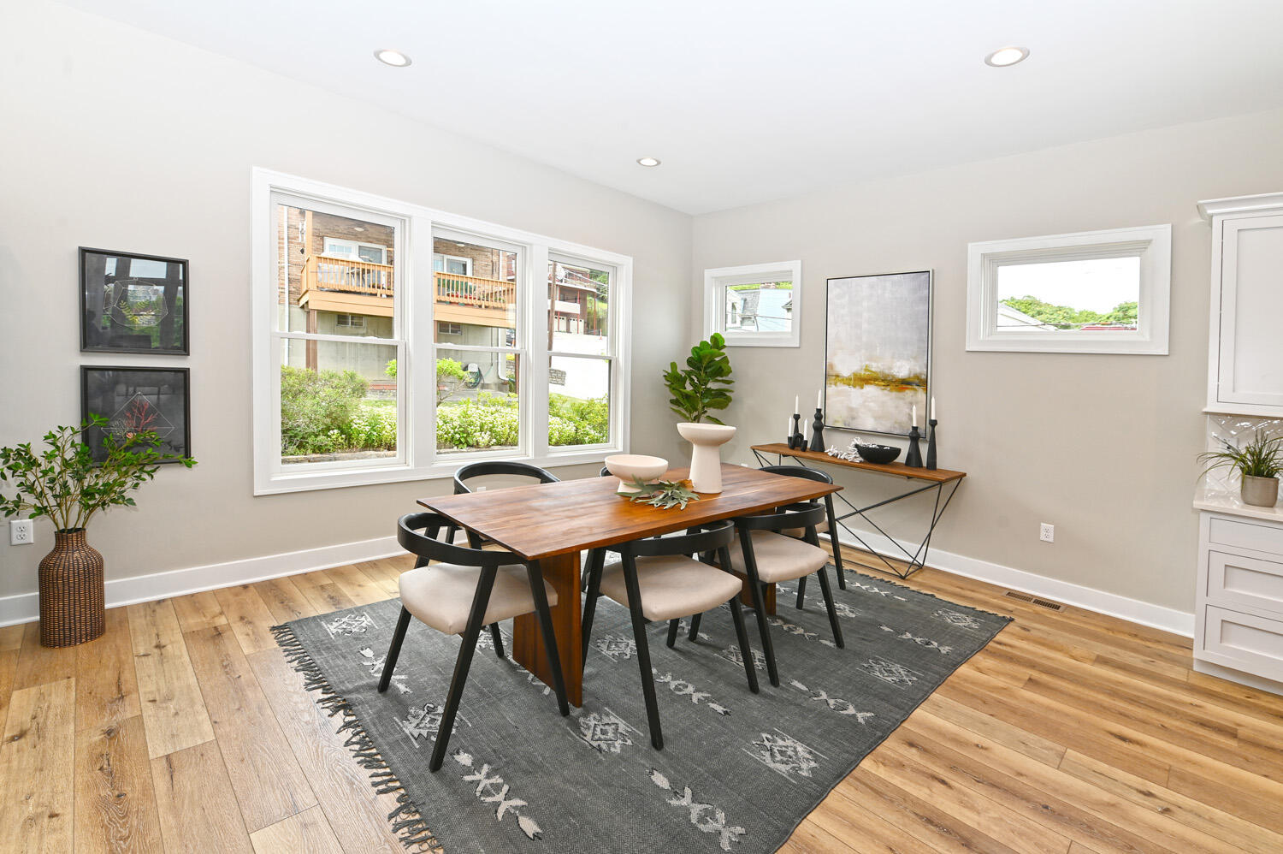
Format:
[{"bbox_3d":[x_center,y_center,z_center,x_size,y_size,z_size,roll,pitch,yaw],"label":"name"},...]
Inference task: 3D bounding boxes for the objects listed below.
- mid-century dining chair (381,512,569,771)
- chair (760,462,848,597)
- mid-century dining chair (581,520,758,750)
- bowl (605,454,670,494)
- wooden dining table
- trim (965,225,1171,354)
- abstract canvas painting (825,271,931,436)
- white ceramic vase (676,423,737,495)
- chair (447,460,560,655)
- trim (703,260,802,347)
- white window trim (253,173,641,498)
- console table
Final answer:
[{"bbox_3d":[-0.678,0.759,2.189,0.579,0.776,0.628,-1,6,-42],"label":"mid-century dining chair"},{"bbox_3d":[0.954,0.679,3.568,0.577,0.765,0.640,-2,6,-44],"label":"chair"},{"bbox_3d":[0.125,0.774,2.320,0.644,0.760,0.577,-2,6,-44],"label":"mid-century dining chair"},{"bbox_3d":[-0.015,0.261,2.780,0.332,0.164,0.332,3,4,0],"label":"bowl"},{"bbox_3d":[0.111,0.730,2.853,2.225,0.770,0.927,-2,6,-44],"label":"wooden dining table"},{"bbox_3d":[2.973,-0.933,3.810,1.126,0.805,0.100,6,7,44],"label":"trim"},{"bbox_3d":[1.999,-0.609,4.580,0.050,1.350,0.892,-6,8,-44],"label":"abstract canvas painting"},{"bbox_3d":[0.368,0.174,2.914,0.322,0.350,0.322,3,4,0],"label":"white ceramic vase"},{"bbox_3d":[-0.820,0.635,3.190,0.640,0.760,0.580,-2,6,-44],"label":"chair"},{"bbox_3d":[1.114,-1.231,5.484,0.100,0.811,1.157,-5,10,-45],"label":"trim"},{"bbox_3d":[-1.221,-0.604,4.239,3.024,1.953,0.100,-2,6,-43],"label":"white window trim"},{"bbox_3d":[1.716,0.670,4.468,0.450,0.788,1.622,-3,8,-44],"label":"console table"}]

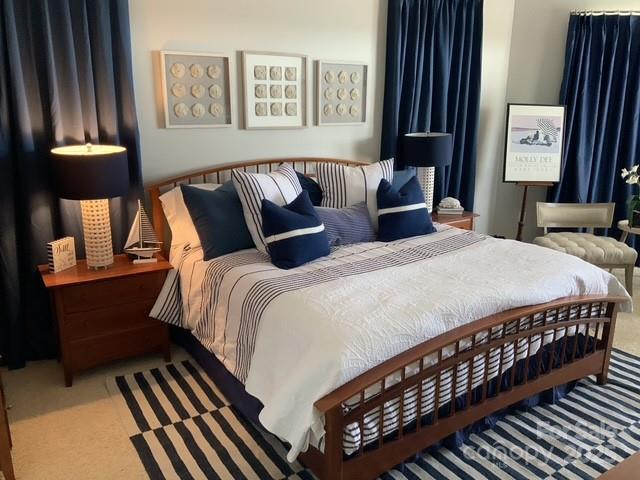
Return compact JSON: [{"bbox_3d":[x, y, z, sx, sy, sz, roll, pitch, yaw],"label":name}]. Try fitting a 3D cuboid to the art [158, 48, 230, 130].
[{"bbox_3d":[-0.869,-1.056,3.819,0.496,0.501,0.040,-9,17,-32],"label":"art"}]

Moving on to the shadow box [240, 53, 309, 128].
[{"bbox_3d":[-0.337,-1.145,4.152,0.547,0.552,0.040,-9,17,-32],"label":"shadow box"}]

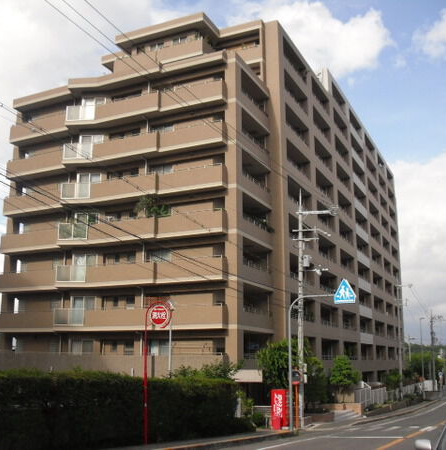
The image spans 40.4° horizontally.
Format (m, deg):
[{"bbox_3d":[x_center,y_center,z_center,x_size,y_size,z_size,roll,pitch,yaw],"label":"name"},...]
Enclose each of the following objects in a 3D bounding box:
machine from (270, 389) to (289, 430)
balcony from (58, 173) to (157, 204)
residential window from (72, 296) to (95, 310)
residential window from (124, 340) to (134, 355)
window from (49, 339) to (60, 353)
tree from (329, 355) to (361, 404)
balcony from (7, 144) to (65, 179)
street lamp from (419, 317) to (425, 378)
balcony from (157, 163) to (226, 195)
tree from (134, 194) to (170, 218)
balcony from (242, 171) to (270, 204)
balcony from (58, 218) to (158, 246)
[{"bbox_3d":[2.944,9.195,30.447,0.720,1.830,0.970,-6,-14,22],"label":"machine"},{"bbox_3d":[-7.493,-2.301,41.062,7.300,1.490,1.850,-6,-14,24],"label":"balcony"},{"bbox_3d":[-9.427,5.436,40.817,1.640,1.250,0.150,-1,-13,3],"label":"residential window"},{"bbox_3d":[-6.015,7.938,39.188,0.750,0.930,0.150,-6,-14,24],"label":"residential window"},{"bbox_3d":[-11.715,8.424,42.228,0.850,1.150,0.150,-6,-14,24],"label":"window"},{"bbox_3d":[7.930,9.985,39.262,2.100,3.200,2.000,-6,-14,24],"label":"tree"},{"bbox_3d":[-13.285,-4.325,44.990,5.550,1.550,1.600,-6,-14,24],"label":"balcony"},{"bbox_3d":[20.366,13.409,61.560,0.400,8.079,0.250,0,-13,0],"label":"street lamp"},{"bbox_3d":[-1.818,-2.779,39.402,4.600,1.420,1.250,-6,-14,24],"label":"balcony"},{"bbox_3d":[-4.640,-0.995,39.327,2.200,1.650,1.300,-6,-14,24],"label":"tree"},{"bbox_3d":[1.697,-2.219,41.762,1.500,1.500,5.500,-6,-14,24],"label":"balcony"},{"bbox_3d":[-7.484,0.539,40.427,7.300,1.470,1.850,-6,-14,24],"label":"balcony"}]

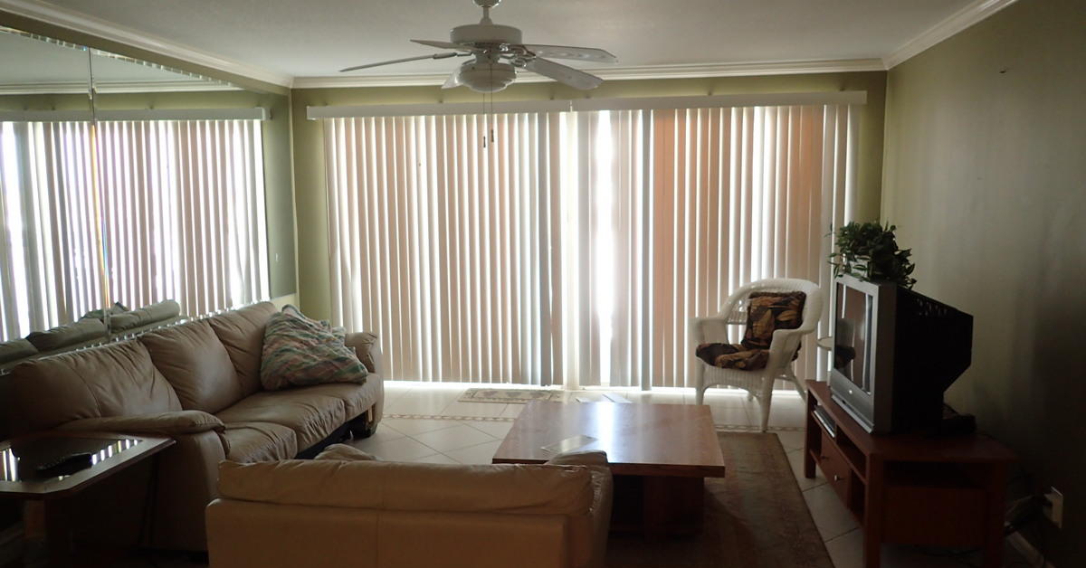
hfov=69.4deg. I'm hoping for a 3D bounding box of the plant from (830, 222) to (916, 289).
[{"bbox_3d":[1.579,-0.143,3.774,0.330,0.320,0.420,0,7,9],"label":"plant"}]

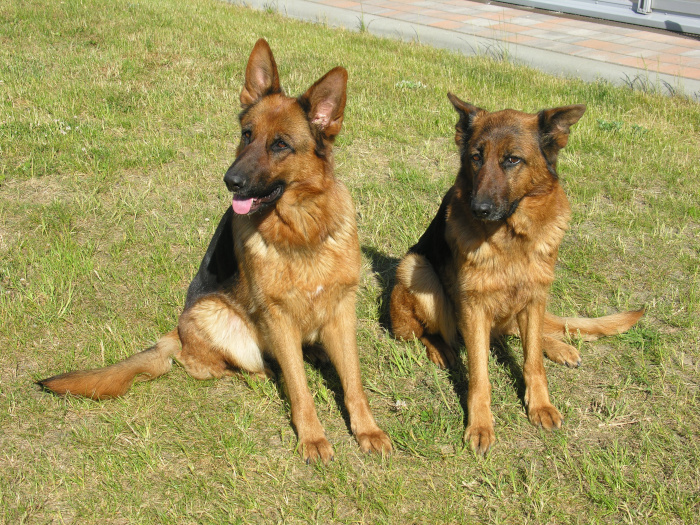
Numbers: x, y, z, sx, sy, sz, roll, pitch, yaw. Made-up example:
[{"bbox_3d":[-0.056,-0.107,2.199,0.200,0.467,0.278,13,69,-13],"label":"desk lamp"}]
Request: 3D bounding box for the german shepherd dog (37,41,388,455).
[{"bbox_3d":[-0.272,-0.064,2.899,0.640,0.810,0.660,-9,22,-23],"label":"german shepherd dog"}]

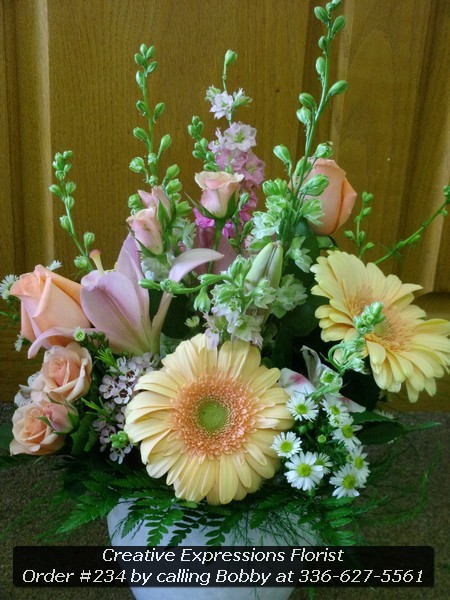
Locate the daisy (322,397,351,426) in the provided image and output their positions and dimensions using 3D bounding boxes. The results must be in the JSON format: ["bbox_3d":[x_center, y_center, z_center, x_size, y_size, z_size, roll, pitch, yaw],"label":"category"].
[{"bbox_3d":[0.073,0.073,0.725,0.019,0.019,0.009,-2,-14,-9],"label":"daisy"}]

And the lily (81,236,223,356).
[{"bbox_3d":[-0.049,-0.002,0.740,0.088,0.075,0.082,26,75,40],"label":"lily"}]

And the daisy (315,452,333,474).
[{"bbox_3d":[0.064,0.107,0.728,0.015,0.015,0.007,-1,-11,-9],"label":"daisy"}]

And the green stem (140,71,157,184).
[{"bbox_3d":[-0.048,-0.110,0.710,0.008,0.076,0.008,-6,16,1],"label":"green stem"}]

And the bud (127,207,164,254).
[{"bbox_3d":[-0.052,-0.045,0.725,0.023,0.031,0.023,-11,21,11],"label":"bud"}]

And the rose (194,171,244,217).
[{"bbox_3d":[-0.004,-0.067,0.700,0.031,0.032,0.030,2,18,0],"label":"rose"}]

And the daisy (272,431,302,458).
[{"bbox_3d":[0.041,0.094,0.720,0.020,0.009,0.019,9,71,11],"label":"daisy"}]

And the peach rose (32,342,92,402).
[{"bbox_3d":[-0.109,0.049,0.745,0.039,0.039,0.036,13,-16,22],"label":"peach rose"}]

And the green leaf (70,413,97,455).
[{"bbox_3d":[-0.095,0.089,0.742,0.017,0.027,0.011,0,-17,-6],"label":"green leaf"}]

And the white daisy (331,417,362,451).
[{"bbox_3d":[0.080,0.087,0.728,0.021,0.022,0.008,-5,-10,-16],"label":"white daisy"}]

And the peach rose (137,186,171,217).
[{"bbox_3d":[-0.044,-0.062,0.705,0.021,0.024,0.021,-5,16,1],"label":"peach rose"}]

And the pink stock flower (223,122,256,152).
[{"bbox_3d":[0.010,-0.108,0.735,0.022,0.020,0.015,0,-6,-6],"label":"pink stock flower"}]

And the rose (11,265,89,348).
[{"bbox_3d":[-0.114,0.004,0.725,0.047,0.051,0.046,-18,16,14],"label":"rose"}]

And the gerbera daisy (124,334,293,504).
[{"bbox_3d":[-0.010,0.075,0.700,0.106,0.107,0.032,3,-7,1],"label":"gerbera daisy"}]

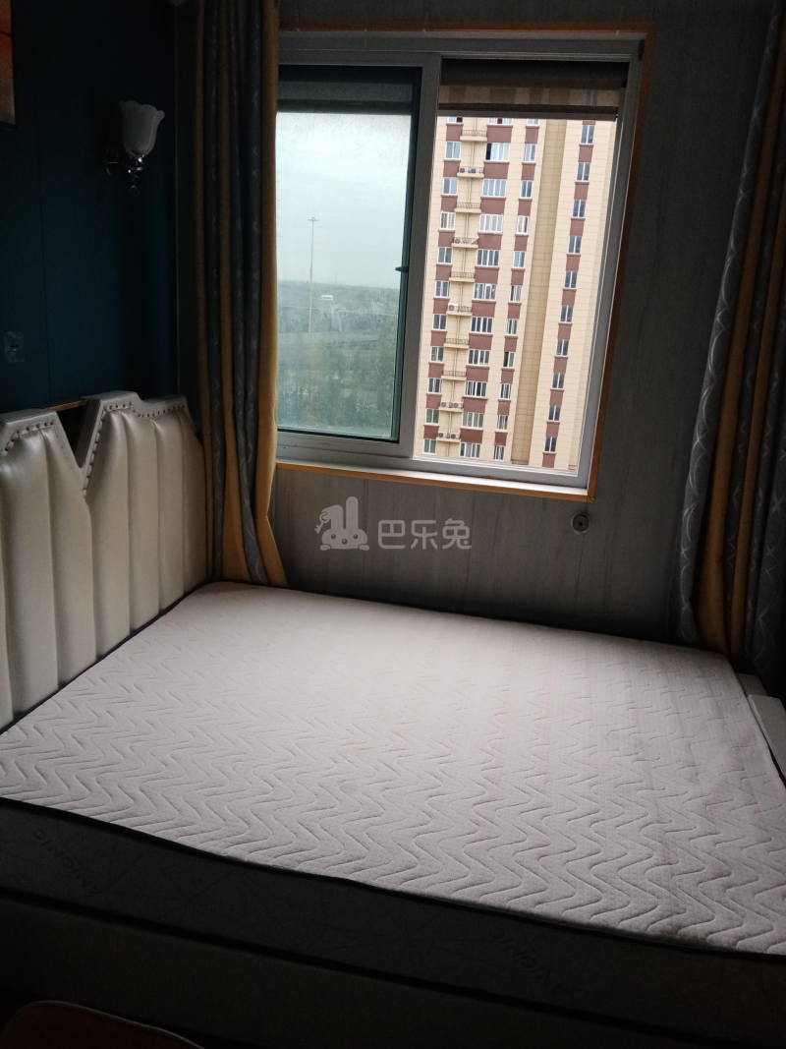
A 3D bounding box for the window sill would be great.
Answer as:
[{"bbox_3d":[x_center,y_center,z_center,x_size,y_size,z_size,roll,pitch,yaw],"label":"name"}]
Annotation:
[{"bbox_3d":[0.057,-0.195,3.057,1.387,0.030,0.140,7,16,11],"label":"window sill"}]

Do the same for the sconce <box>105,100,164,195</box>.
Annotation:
[{"bbox_3d":[-0.793,-1.155,2.446,0.178,0.257,0.137,6,14,11],"label":"sconce"}]

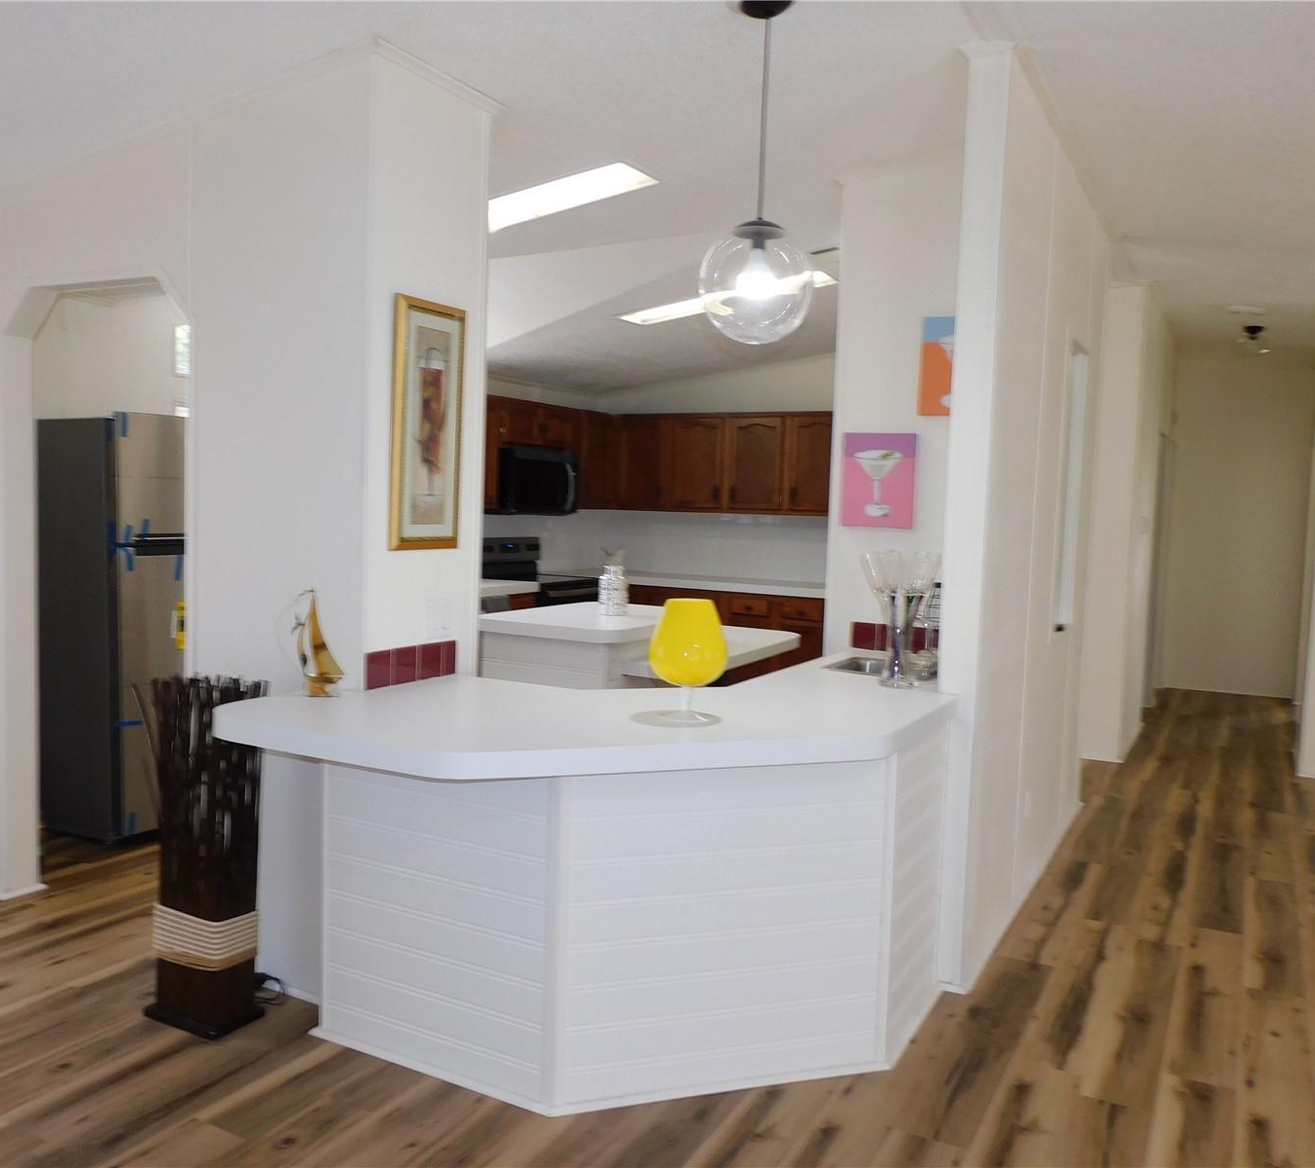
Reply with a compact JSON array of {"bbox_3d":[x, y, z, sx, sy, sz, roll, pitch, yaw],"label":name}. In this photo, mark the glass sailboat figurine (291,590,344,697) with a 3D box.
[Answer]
[{"bbox_3d":[-0.897,0.154,2.846,0.141,0.279,0.056,1,4,-10],"label":"glass sailboat figurine"}]

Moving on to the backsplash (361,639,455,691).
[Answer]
[{"bbox_3d":[-0.698,0.229,3.094,0.010,0.104,0.382,4,5,29],"label":"backsplash"}]

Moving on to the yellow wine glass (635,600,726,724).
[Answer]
[{"bbox_3d":[0.079,0.188,2.684,0.197,0.297,0.197,4,5,29],"label":"yellow wine glass"}]

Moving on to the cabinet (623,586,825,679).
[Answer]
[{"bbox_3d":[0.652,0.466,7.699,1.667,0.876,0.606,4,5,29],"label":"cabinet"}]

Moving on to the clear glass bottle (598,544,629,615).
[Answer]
[{"bbox_3d":[-0.205,-0.022,5.172,0.144,0.325,0.144,2,4,0],"label":"clear glass bottle"}]

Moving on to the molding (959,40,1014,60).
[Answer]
[{"bbox_3d":[0.944,-1.521,3.083,0.157,0.061,0.030,4,5,29],"label":"molding"}]

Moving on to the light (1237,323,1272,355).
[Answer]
[{"bbox_3d":[3.945,-1.598,7.137,0.232,0.217,0.232,4,5,29],"label":"light"}]

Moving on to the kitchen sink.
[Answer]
[{"bbox_3d":[0.784,0.357,3.655,0.384,0.162,0.384,4,5,29],"label":"kitchen sink"}]

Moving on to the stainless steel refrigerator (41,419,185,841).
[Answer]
[{"bbox_3d":[-2.312,0.149,4.849,0.808,1.747,0.798,4,5,29],"label":"stainless steel refrigerator"}]

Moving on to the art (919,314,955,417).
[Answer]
[{"bbox_3d":[1.089,-0.784,3.877,0.282,0.355,0.022,4,5,29],"label":"art"}]

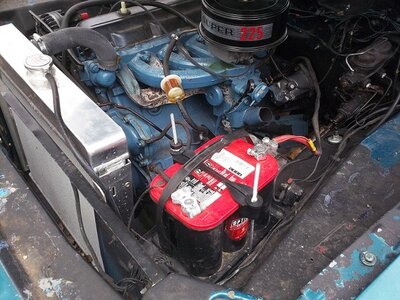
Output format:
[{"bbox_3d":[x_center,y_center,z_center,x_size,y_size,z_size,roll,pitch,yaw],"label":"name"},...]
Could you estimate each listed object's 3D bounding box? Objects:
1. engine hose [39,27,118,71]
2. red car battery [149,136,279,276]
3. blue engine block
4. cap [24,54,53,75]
[{"bbox_3d":[-0.324,-0.259,1.155,0.175,0.110,0.120,-26,47,-25],"label":"engine hose"},{"bbox_3d":[0.036,0.114,0.969,0.175,0.188,0.254,32,52,33],"label":"red car battery"},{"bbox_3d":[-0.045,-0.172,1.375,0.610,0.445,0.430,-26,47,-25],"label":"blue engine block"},{"bbox_3d":[-0.361,-0.192,0.985,0.061,0.022,0.061,-1,41,1],"label":"cap"}]

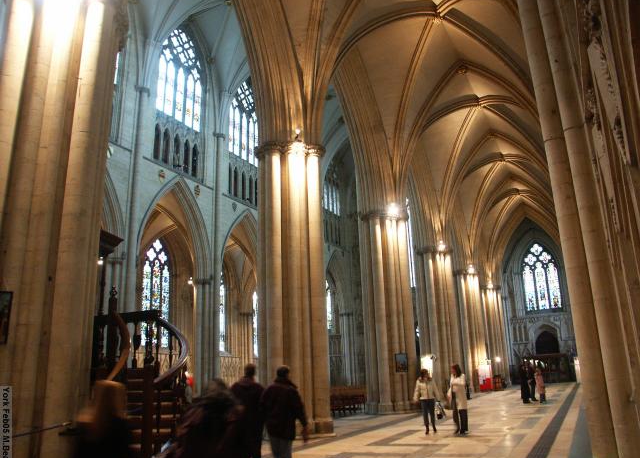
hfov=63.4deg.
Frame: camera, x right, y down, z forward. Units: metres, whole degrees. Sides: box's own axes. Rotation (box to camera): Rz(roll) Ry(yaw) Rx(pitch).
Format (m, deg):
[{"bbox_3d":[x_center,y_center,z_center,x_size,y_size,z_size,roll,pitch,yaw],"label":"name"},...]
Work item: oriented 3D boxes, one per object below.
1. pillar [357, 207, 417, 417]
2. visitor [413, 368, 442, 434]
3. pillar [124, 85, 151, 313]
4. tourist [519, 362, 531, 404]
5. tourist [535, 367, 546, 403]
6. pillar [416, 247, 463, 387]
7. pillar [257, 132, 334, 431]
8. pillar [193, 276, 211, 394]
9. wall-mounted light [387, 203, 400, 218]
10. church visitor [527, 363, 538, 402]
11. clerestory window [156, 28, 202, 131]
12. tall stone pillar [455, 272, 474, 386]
[{"bbox_3d":[2.846,3.358,21.719,2.050,8.000,2.050,-9,-17,26],"label":"pillar"},{"bbox_3d":[2.730,4.415,13.339,0.620,1.600,0.420,2,-16,-14],"label":"visitor"},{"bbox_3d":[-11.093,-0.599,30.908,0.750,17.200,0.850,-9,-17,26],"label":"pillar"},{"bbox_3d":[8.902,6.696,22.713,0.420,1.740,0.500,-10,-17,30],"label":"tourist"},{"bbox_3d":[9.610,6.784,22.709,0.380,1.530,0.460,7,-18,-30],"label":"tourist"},{"bbox_3d":[6.523,5.147,28.732,2.050,7.800,2.050,-9,-17,26],"label":"pillar"},{"bbox_3d":[-0.832,1.570,14.705,2.050,8.000,2.050,-9,-17,26],"label":"pillar"},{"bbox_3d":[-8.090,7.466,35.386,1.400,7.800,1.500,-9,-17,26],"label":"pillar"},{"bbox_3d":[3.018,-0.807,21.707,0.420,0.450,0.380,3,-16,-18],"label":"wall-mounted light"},{"bbox_3d":[9.557,6.898,23.453,0.400,1.700,0.500,-8,-16,23],"label":"church visitor"},{"bbox_3d":[-9.986,-11.136,37.594,0.400,7.260,4.820,-9,-17,26],"label":"clerestory window"},{"bbox_3d":[10.201,6.935,35.745,1.900,7.800,1.900,-9,-17,26],"label":"tall stone pillar"}]

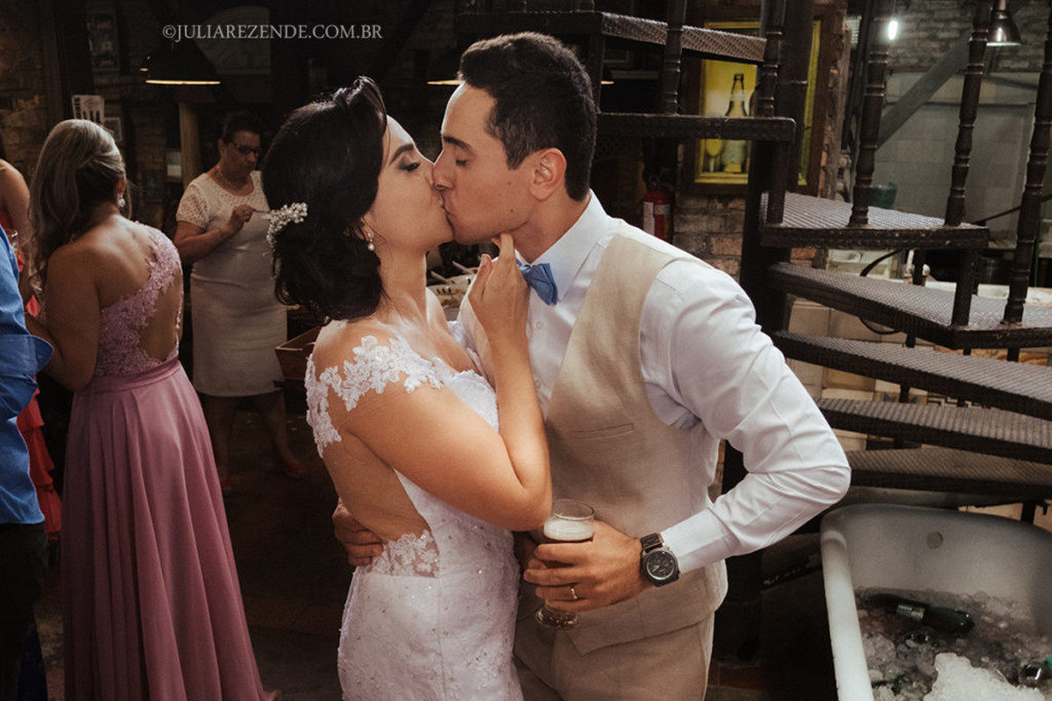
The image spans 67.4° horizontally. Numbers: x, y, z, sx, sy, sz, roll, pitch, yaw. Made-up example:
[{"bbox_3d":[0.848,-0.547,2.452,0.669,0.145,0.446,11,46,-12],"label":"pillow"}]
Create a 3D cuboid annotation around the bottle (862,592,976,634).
[{"bbox_3d":[1.014,0.695,2.084,0.300,0.085,0.085,3,13,20],"label":"bottle"}]

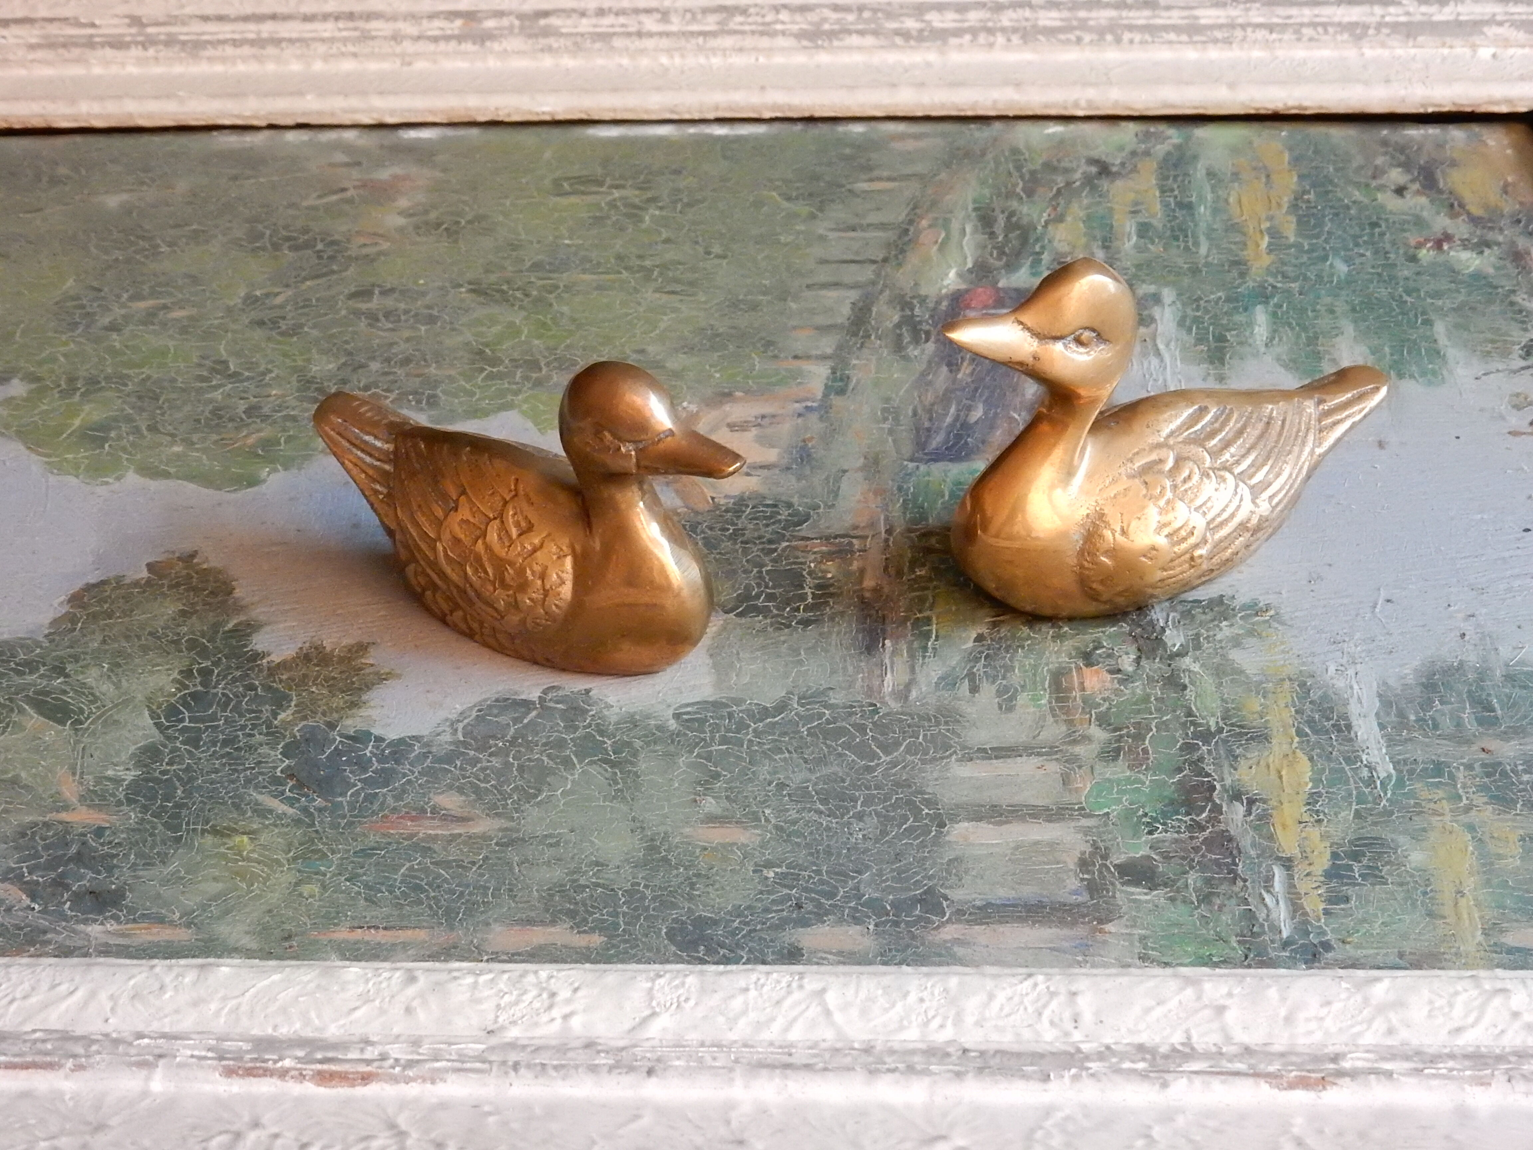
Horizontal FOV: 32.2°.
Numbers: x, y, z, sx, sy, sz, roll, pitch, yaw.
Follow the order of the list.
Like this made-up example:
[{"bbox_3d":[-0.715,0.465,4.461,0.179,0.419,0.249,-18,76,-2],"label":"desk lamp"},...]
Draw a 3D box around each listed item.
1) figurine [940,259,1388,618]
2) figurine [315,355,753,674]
[{"bbox_3d":[0.073,-0.029,0.485,0.086,0.069,0.041,-9,38,-12],"label":"figurine"},{"bbox_3d":[-0.043,-0.018,0.478,0.090,0.059,0.038,19,41,24],"label":"figurine"}]

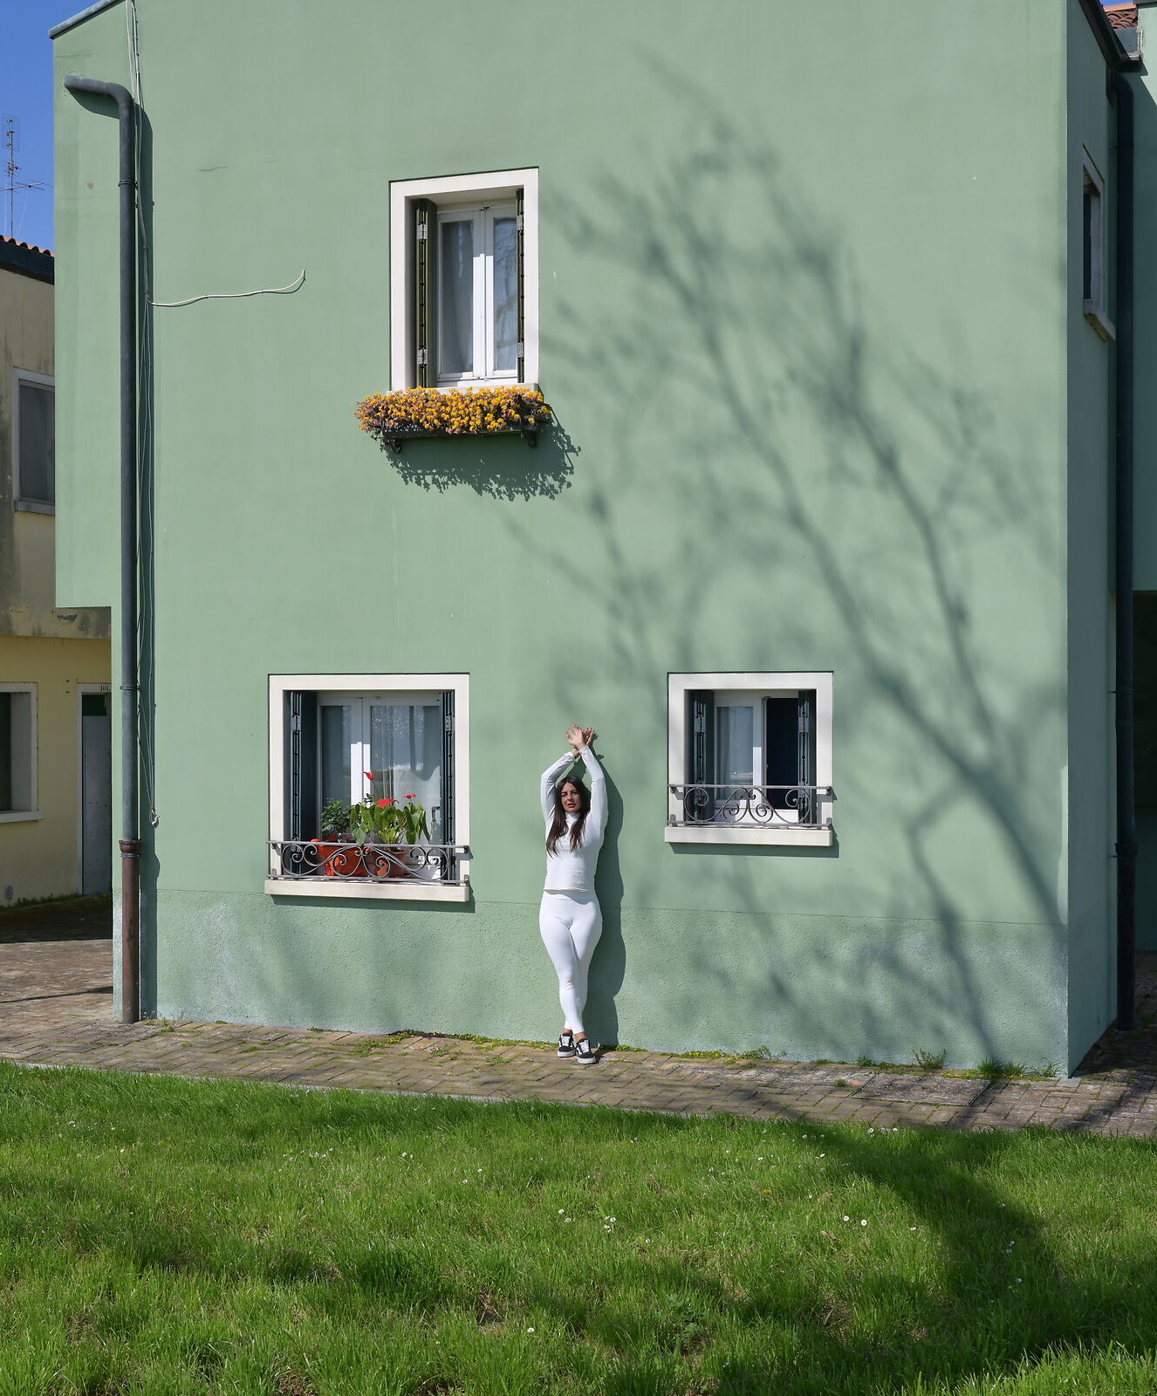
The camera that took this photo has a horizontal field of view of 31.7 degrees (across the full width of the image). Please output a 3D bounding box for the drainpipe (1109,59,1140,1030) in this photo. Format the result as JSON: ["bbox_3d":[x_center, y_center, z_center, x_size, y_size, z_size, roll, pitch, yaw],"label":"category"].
[{"bbox_3d":[3.460,-0.976,12.912,0.193,6.151,0.142,0,0,21],"label":"drainpipe"}]

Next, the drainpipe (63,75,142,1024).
[{"bbox_3d":[-3.091,-1.000,13.393,0.558,6.263,0.213,0,0,21],"label":"drainpipe"}]

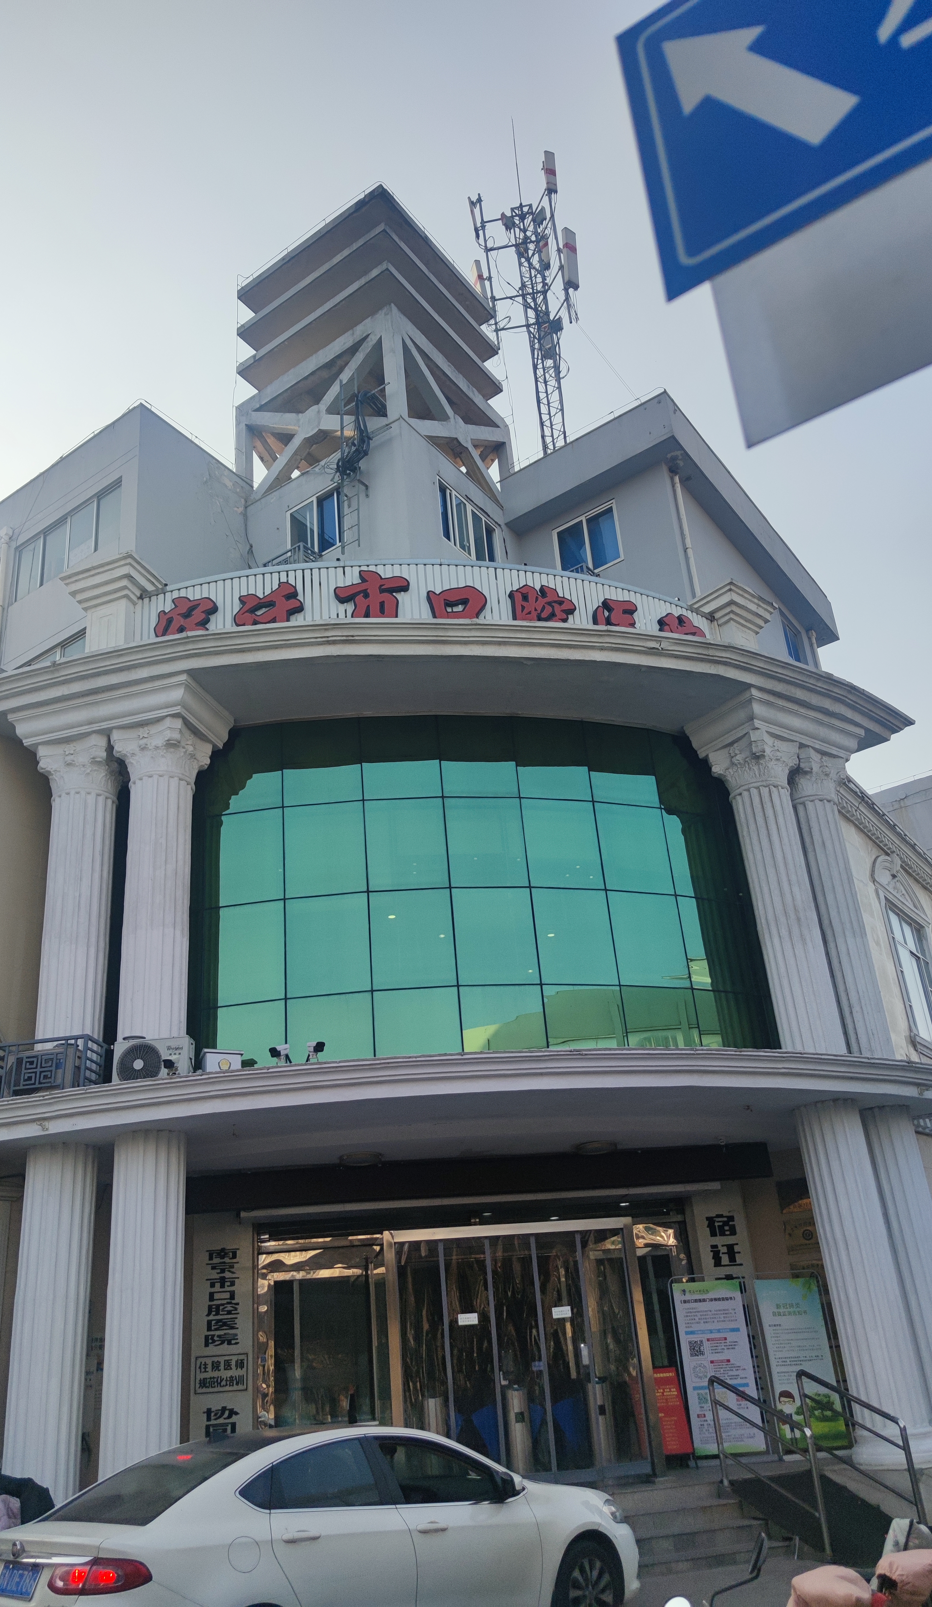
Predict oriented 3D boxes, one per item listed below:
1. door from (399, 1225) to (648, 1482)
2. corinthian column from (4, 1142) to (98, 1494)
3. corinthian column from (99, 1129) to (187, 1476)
[{"bbox_3d":[0.610,5.995,12.134,2.907,2.600,0.150,1,-25,-13],"label":"door"},{"bbox_3d":[-4.255,5.465,11.364,0.850,3.690,0.850,1,-25,-13],"label":"corinthian column"},{"bbox_3d":[-3.033,5.009,10.504,0.880,3.557,0.880,-11,-25,12],"label":"corinthian column"}]

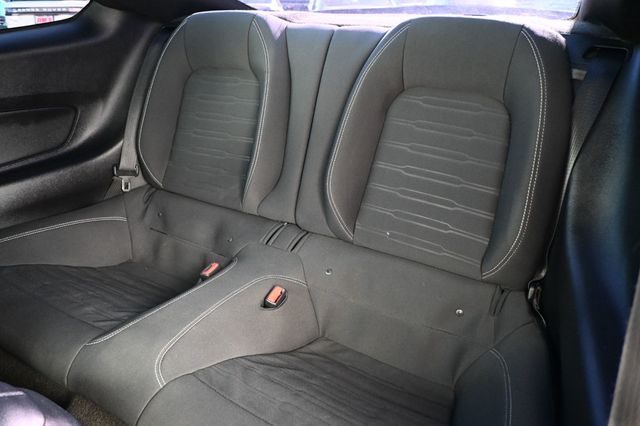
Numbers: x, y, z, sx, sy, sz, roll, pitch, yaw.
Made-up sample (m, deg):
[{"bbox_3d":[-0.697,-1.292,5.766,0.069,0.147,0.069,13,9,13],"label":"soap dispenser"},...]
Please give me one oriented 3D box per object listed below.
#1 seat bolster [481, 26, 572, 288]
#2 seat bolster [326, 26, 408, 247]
[{"bbox_3d":[0.406,-0.112,0.873,0.140,0.505,0.133,14,4,26],"label":"seat bolster"},{"bbox_3d":[0.103,-0.186,1.019,0.111,0.494,0.122,14,4,26],"label":"seat bolster"}]

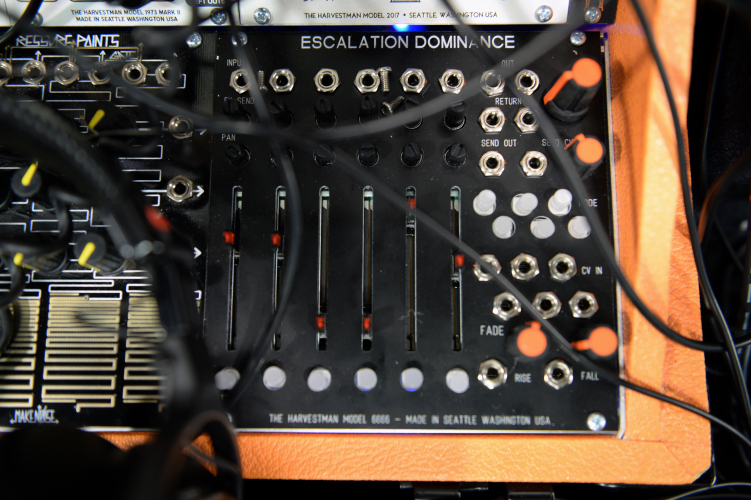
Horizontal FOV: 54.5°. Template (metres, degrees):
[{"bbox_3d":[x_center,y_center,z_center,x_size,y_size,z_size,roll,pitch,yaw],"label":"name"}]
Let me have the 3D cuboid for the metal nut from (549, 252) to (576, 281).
[{"bbox_3d":[0.058,0.006,0.227,0.009,0.003,0.009,0,81,1],"label":"metal nut"}]

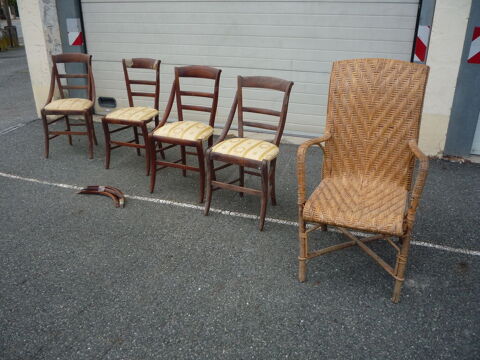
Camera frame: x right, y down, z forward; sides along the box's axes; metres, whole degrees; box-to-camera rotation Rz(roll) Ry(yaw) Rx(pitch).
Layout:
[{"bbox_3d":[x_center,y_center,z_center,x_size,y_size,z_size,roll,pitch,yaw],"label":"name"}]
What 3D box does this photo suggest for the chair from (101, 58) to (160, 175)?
[{"bbox_3d":[-0.879,-0.544,3.484,0.442,0.871,0.462,8,25,19],"label":"chair"}]

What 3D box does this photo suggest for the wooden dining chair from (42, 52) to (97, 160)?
[{"bbox_3d":[-1.556,-0.681,3.826,0.442,0.871,0.462,0,23,2],"label":"wooden dining chair"}]

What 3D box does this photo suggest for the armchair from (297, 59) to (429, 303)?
[{"bbox_3d":[0.609,-0.025,2.040,0.510,1.024,0.604,9,25,21],"label":"armchair"}]

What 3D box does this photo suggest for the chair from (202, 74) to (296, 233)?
[{"bbox_3d":[0.054,-0.198,2.652,0.442,0.871,0.462,12,26,27],"label":"chair"}]

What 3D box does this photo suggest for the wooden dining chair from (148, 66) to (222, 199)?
[{"bbox_3d":[-0.385,-0.350,3.019,0.442,0.871,0.462,9,25,21],"label":"wooden dining chair"}]

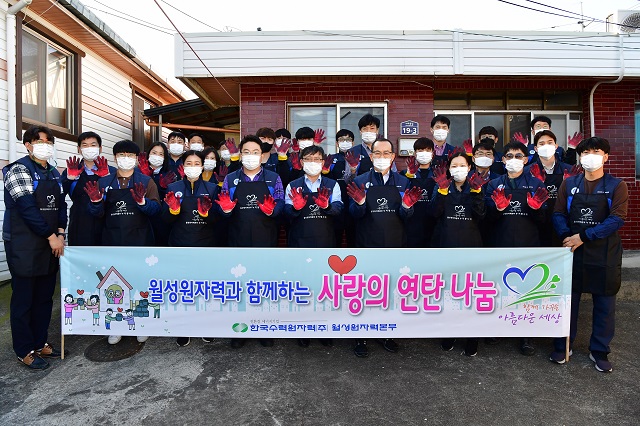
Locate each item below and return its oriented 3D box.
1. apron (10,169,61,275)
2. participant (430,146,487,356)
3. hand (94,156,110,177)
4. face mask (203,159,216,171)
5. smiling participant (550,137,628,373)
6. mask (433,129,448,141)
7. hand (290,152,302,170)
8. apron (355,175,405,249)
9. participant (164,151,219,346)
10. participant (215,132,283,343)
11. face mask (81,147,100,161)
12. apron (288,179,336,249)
[{"bbox_3d":[-2.074,0.055,3.120,0.240,0.800,0.380,1,1,24],"label":"apron"},{"bbox_3d":[1.090,0.308,3.381,0.470,1.630,0.460,0,2,14],"label":"participant"},{"bbox_3d":[-1.828,-0.390,3.580,0.140,0.175,0.070,-1,2,-25],"label":"hand"},{"bbox_3d":[-1.062,-0.462,4.120,0.140,0.110,0.080,0,2,-2],"label":"face mask"},{"bbox_3d":[2.051,0.295,3.270,0.530,1.770,0.400,1,2,27],"label":"smiling participant"},{"bbox_3d":[1.192,-0.768,4.200,0.145,0.115,0.080,0,2,13],"label":"mask"},{"bbox_3d":[-0.227,-0.498,4.120,0.115,0.185,0.070,-12,2,-5],"label":"hand"},{"bbox_3d":[0.491,0.105,3.460,0.420,0.820,0.220,0,2,5],"label":"apron"},{"bbox_3d":[-1.067,0.309,3.511,0.480,1.620,0.460,0,2,-15],"label":"participant"},{"bbox_3d":[-0.545,0.222,3.470,0.530,1.750,0.480,0,1,-3],"label":"participant"},{"bbox_3d":[-1.960,-0.508,3.650,0.150,0.120,0.080,-1,2,-26],"label":"face mask"},{"bbox_3d":[-0.063,0.130,3.600,0.420,0.820,0.220,0,2,-3],"label":"apron"}]

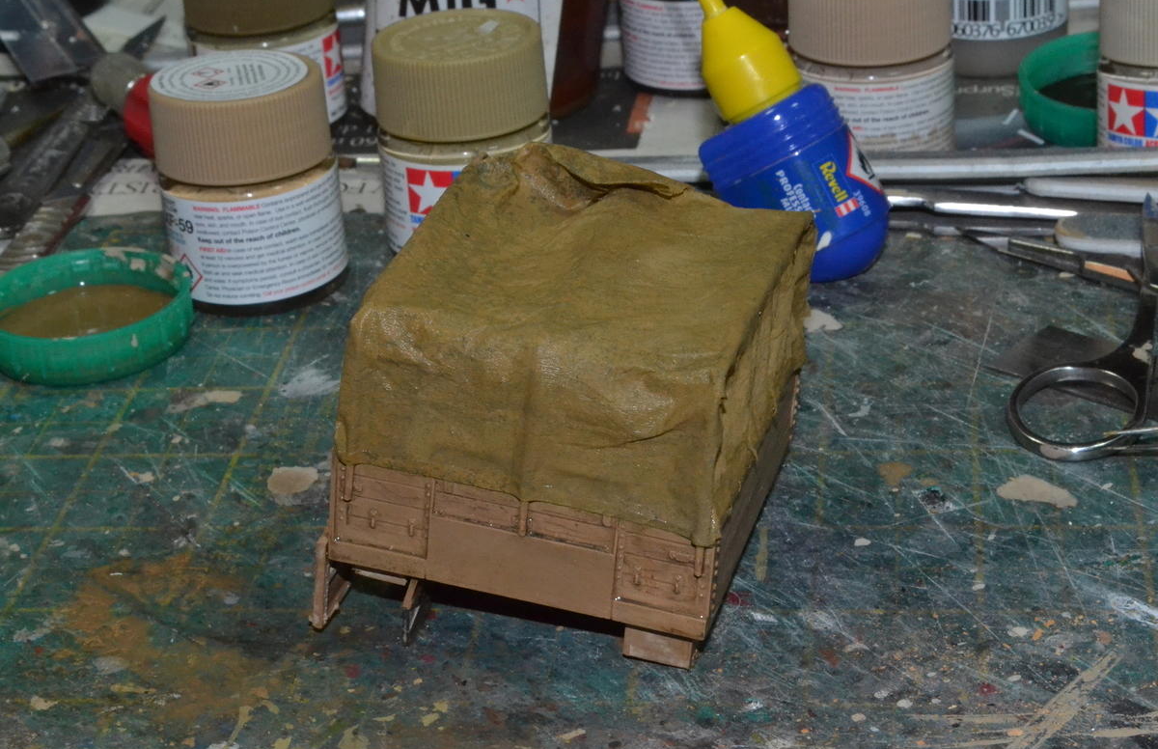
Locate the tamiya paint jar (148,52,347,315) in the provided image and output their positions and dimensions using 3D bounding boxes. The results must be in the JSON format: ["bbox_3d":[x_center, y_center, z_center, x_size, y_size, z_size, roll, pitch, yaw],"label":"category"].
[{"bbox_3d":[-0.064,-0.038,0.513,0.035,0.044,0.035,-4,27,2],"label":"tamiya paint jar"}]

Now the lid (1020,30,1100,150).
[{"bbox_3d":[0.115,-0.061,0.566,0.041,0.010,0.041,0,33,11],"label":"lid"}]

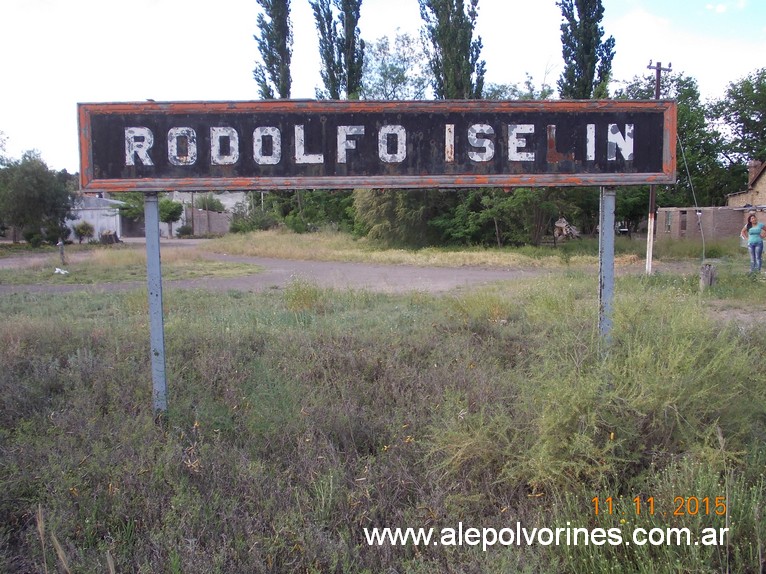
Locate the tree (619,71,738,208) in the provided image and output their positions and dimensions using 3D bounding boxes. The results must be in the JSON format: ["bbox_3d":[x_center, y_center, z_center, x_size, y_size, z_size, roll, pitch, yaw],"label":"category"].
[{"bbox_3d":[17.517,-7.643,50.000,6.800,10.000,6.500,-1,5,0],"label":"tree"}]

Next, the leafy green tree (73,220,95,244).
[{"bbox_3d":[-19.596,-3.566,55.000,1.450,1.550,1.400,-1,5,0],"label":"leafy green tree"}]

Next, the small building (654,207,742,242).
[{"bbox_3d":[16.772,-3.131,44.448,2.900,2.200,4.000,4,6,42],"label":"small building"}]

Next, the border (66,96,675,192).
[{"bbox_3d":[-0.044,-1.135,6.720,4.740,0.700,0.110,-1,5,-2],"label":"border"}]

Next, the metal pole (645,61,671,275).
[{"bbox_3d":[7.665,-3.341,23.600,0.660,5.900,0.220,0,5,-18],"label":"metal pole"}]

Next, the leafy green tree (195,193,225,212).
[{"bbox_3d":[-16.512,-6.995,80.000,2.900,4.200,2.800,-1,5,0],"label":"leafy green tree"}]

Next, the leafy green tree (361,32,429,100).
[{"bbox_3d":[0.848,-11.100,62.000,6.200,14.300,6.200,-1,5,0],"label":"leafy green tree"}]

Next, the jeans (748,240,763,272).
[{"bbox_3d":[10.502,-0.860,23.700,0.400,0.880,0.260,1,5,17],"label":"jeans"}]

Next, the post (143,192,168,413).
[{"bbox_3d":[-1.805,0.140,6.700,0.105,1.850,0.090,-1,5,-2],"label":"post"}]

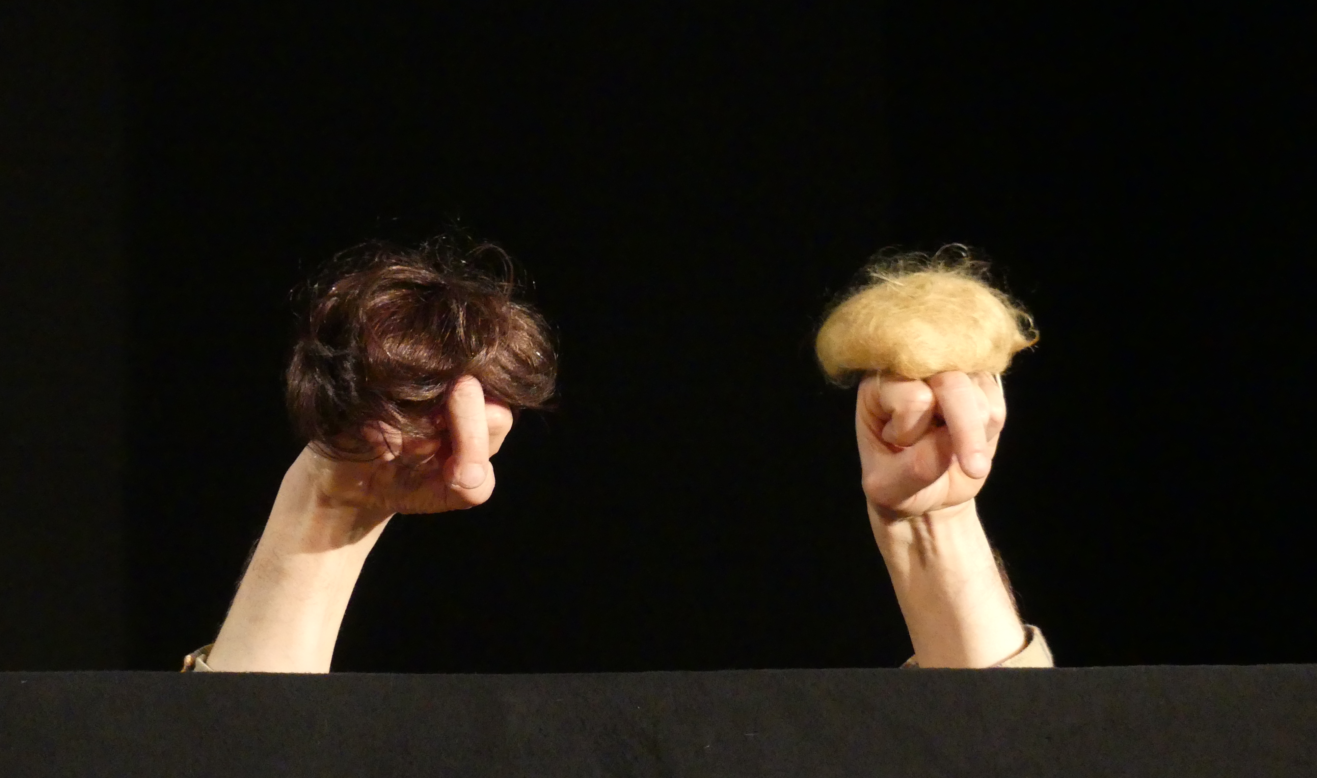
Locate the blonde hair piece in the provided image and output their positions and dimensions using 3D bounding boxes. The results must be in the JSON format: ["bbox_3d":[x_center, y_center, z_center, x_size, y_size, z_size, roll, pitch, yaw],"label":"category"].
[{"bbox_3d":[0.150,-0.041,5.100,0.122,0.074,0.105,0,-1,-6],"label":"blonde hair piece"}]

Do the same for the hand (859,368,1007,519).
[{"bbox_3d":[0.152,0.029,5.090,0.084,0.088,0.090,0,-1,-6],"label":"hand"}]

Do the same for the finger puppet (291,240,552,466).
[{"bbox_3d":[-0.133,-0.023,5.100,0.145,0.124,0.135,1,-1,-23],"label":"finger puppet"}]

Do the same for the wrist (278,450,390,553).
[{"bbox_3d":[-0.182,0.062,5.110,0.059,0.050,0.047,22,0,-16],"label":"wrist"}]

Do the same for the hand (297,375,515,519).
[{"bbox_3d":[-0.140,0.029,5.090,0.090,0.086,0.105,1,-1,-34],"label":"hand"}]

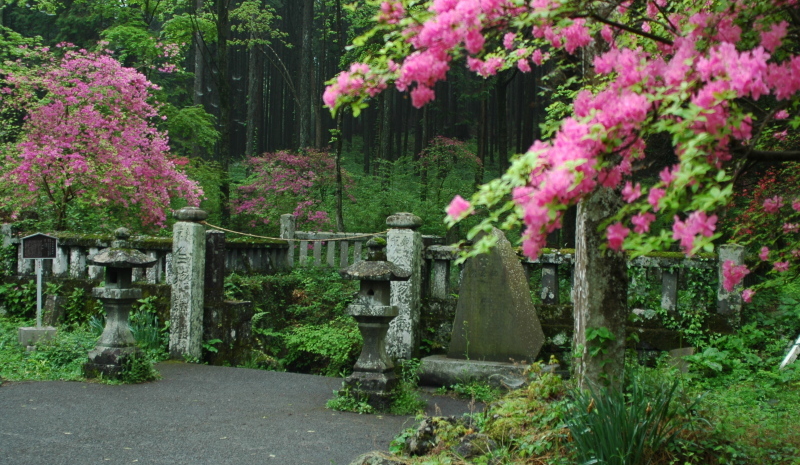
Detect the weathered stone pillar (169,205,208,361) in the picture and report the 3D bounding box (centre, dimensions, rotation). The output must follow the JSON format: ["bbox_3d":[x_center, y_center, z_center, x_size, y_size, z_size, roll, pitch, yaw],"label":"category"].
[{"bbox_3d":[-2.568,0.607,11.280,0.380,1.820,0.380,1,0,25],"label":"weathered stone pillar"}]

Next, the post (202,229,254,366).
[{"bbox_3d":[-2.200,0.800,11.750,0.340,1.650,0.480,1,0,25],"label":"post"}]

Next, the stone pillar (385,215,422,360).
[{"bbox_3d":[0.028,0.653,10.250,0.370,1.740,0.370,1,0,25],"label":"stone pillar"}]

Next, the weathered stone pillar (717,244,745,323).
[{"bbox_3d":[3.219,0.509,9.050,0.210,0.770,0.210,1,0,25],"label":"weathered stone pillar"}]

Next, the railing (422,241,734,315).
[{"bbox_3d":[1.731,0.466,9.790,3.200,0.590,0.240,1,0,25],"label":"railing"}]

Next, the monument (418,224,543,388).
[{"bbox_3d":[0.960,0.770,9.630,1.330,1.650,0.530,1,0,17],"label":"monument"}]

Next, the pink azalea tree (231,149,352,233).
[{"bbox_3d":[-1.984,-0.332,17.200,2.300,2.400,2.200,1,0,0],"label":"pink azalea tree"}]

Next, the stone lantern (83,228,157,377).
[{"bbox_3d":[-2.980,0.728,9.920,0.500,1.540,0.500,1,0,25],"label":"stone lantern"}]

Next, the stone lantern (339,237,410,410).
[{"bbox_3d":[-0.224,0.803,8.520,0.490,1.530,0.490,1,0,25],"label":"stone lantern"}]

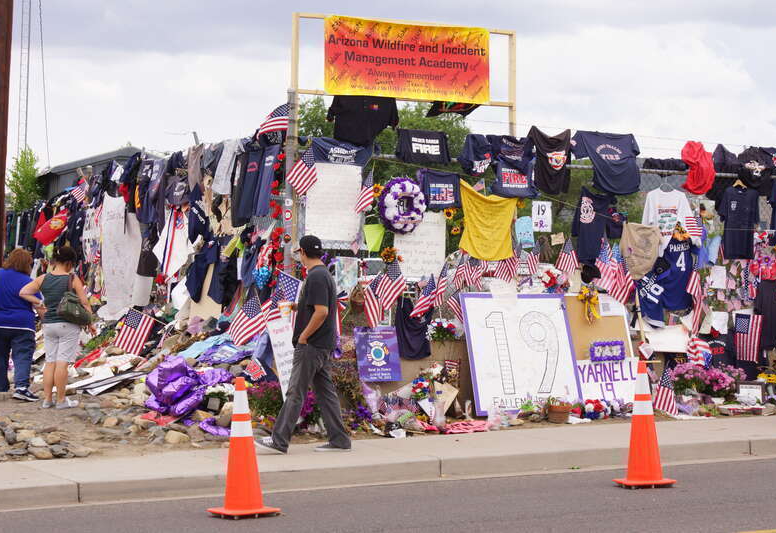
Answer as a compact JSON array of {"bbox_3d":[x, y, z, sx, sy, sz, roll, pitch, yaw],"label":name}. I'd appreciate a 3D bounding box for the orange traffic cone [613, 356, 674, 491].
[{"bbox_3d":[1.886,1.156,13.430,0.380,0.914,0.380,1,0,-17],"label":"orange traffic cone"}]

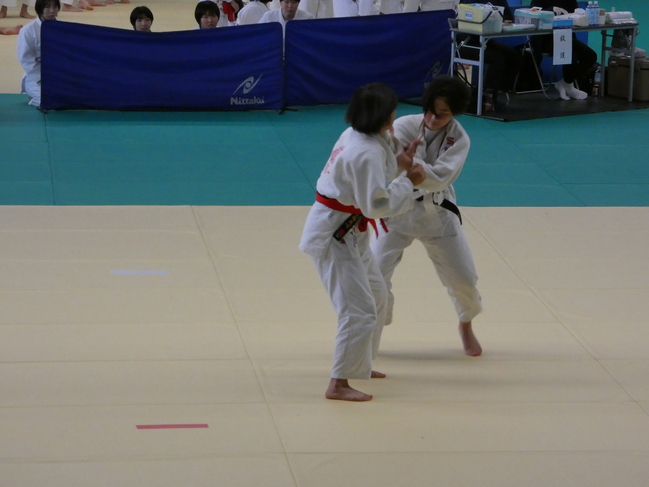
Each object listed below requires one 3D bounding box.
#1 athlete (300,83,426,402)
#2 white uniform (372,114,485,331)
[{"bbox_3d":[0.193,-0.066,13.375,0.630,1.540,0.520,-3,12,-22],"label":"athlete"},{"bbox_3d":[0.530,-0.127,14.025,0.580,1.120,0.520,5,12,20],"label":"white uniform"}]

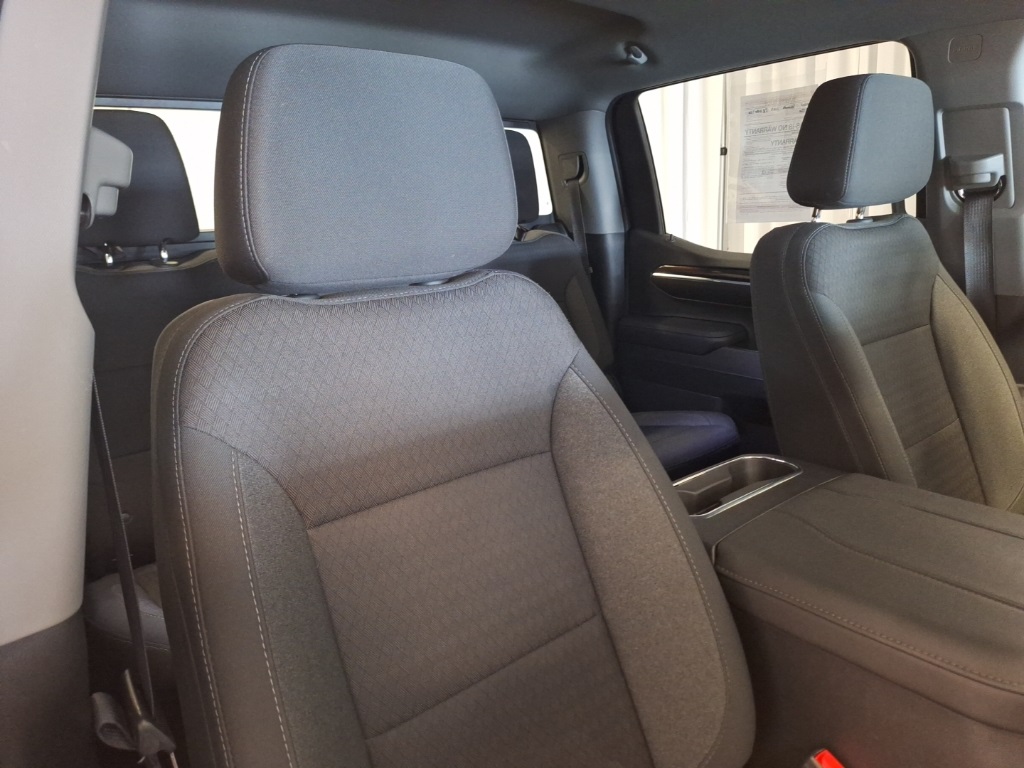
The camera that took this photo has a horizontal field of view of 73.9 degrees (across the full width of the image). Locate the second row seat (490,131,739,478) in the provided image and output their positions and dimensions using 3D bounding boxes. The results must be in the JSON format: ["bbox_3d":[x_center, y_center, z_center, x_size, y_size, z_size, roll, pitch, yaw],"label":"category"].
[{"bbox_3d":[0.105,-0.182,1.661,0.630,0.920,0.700,-13,17,-37],"label":"second row seat"}]

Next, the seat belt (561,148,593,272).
[{"bbox_3d":[0.188,-0.483,1.946,0.050,0.340,0.065,-17,16,-36],"label":"seat belt"}]

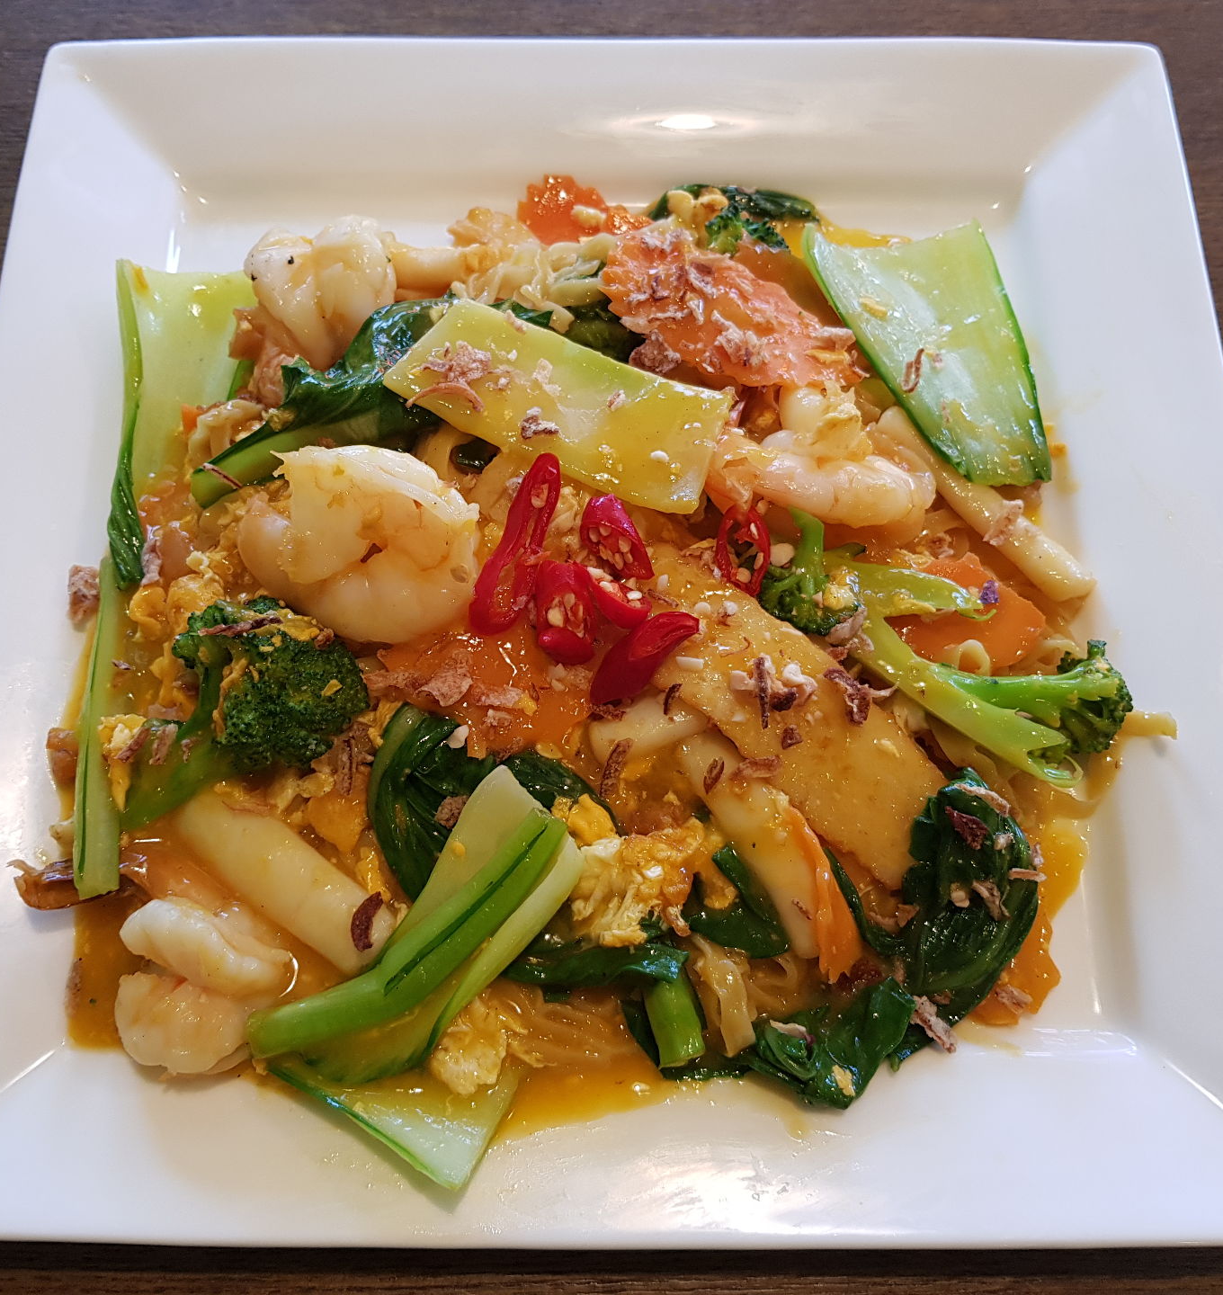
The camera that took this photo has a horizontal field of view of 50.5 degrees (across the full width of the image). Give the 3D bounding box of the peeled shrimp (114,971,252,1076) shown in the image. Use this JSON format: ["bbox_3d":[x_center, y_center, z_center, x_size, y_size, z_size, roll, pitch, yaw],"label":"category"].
[{"bbox_3d":[-0.086,0.075,0.260,0.028,0.019,0.022,14,71,5],"label":"peeled shrimp"}]

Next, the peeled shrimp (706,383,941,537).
[{"bbox_3d":[0.047,-0.043,0.284,0.049,0.024,0.035,9,71,3],"label":"peeled shrimp"}]

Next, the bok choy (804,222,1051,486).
[{"bbox_3d":[0.070,-0.068,0.293,0.041,0.017,0.073,-8,71,-3],"label":"bok choy"}]

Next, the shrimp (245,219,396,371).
[{"bbox_3d":[-0.069,-0.084,0.306,0.036,0.024,0.036,0,71,0],"label":"shrimp"}]

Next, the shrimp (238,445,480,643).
[{"bbox_3d":[-0.054,-0.022,0.275,0.051,0.024,0.046,0,71,0],"label":"shrimp"}]

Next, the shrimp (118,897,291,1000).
[{"bbox_3d":[-0.082,0.061,0.262,0.036,0.018,0.017,23,72,8],"label":"shrimp"}]

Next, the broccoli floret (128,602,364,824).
[{"bbox_3d":[-0.077,0.012,0.269,0.056,0.032,0.040,-40,75,-13],"label":"broccoli floret"}]

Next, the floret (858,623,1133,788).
[{"bbox_3d":[0.079,0.010,0.271,0.059,0.024,0.033,9,71,3],"label":"floret"}]

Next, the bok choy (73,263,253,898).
[{"bbox_3d":[-0.099,-0.022,0.287,0.033,0.020,0.152,-3,71,-1],"label":"bok choy"}]

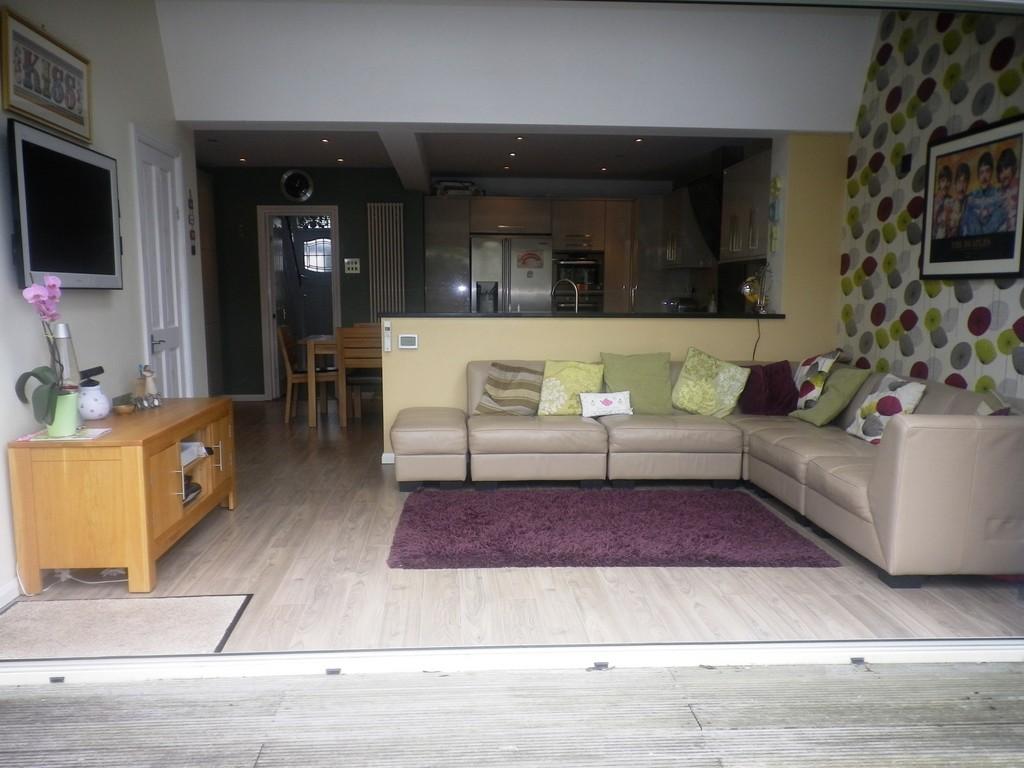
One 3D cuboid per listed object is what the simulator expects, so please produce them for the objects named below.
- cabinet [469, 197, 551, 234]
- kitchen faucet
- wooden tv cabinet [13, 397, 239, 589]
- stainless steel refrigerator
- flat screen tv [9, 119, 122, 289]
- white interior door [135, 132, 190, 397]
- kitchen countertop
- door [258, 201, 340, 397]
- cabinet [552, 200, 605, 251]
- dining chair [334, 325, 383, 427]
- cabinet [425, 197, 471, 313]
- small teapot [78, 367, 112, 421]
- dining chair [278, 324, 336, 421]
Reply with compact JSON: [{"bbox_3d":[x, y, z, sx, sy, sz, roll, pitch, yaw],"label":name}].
[{"bbox_3d":[-0.024,-1.883,9.394,0.905,0.400,0.580,0,6,-4],"label":"cabinet"},{"bbox_3d":[0.397,-0.598,6.187,0.210,0.370,0.060,0,7,3],"label":"kitchen faucet"},{"bbox_3d":[-1.694,0.447,3.787,0.492,0.593,1.260,0,6,-4],"label":"wooden tv cabinet"},{"bbox_3d":[-0.028,-0.787,9.567,0.910,1.770,0.720,0,7,-4],"label":"stainless steel refrigerator"},{"bbox_3d":[-1.938,-0.731,3.619,0.070,0.630,1.000,0,7,-4],"label":"flat screen tv"},{"bbox_3d":[-2.065,-0.391,4.907,0.060,2.010,0.720,0,6,-4],"label":"white interior door"},{"bbox_3d":[0.488,-0.476,5.770,2.780,0.034,0.340,0,6,-4],"label":"kitchen countertop"},{"bbox_3d":[-2.274,-0.862,8.941,0.840,2.060,0.120,0,7,-4],"label":"door"},{"bbox_3d":[0.723,-1.795,9.490,0.590,0.550,0.560,0,7,-4],"label":"cabinet"},{"bbox_3d":[-1.301,-0.085,7.469,0.450,0.870,0.580,0,7,-4],"label":"dining chair"},{"bbox_3d":[-0.720,-0.986,9.442,0.490,2.195,0.580,0,6,-4],"label":"cabinet"},{"bbox_3d":[-1.882,0.037,3.730,0.160,0.232,0.155,0,6,-4],"label":"small teapot"},{"bbox_3d":[-1.819,-0.113,7.550,0.535,0.875,0.440,0,6,-4],"label":"dining chair"}]

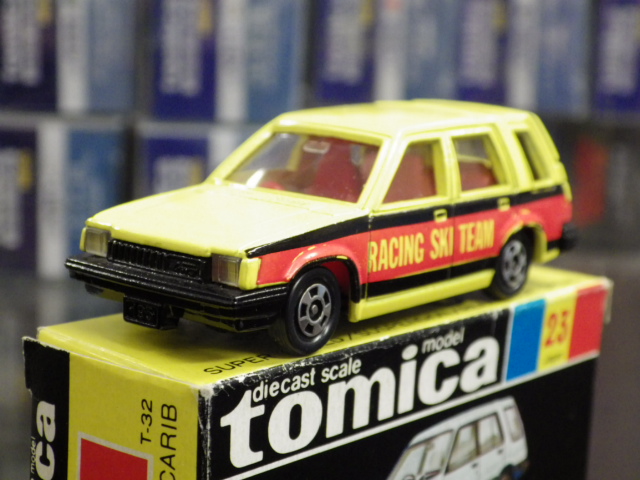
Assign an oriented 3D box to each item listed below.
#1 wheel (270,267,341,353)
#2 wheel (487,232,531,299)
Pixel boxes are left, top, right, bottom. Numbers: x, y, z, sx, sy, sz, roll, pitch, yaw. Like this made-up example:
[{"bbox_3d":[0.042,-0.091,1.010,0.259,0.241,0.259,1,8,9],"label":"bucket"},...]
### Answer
[{"bbox_3d":[-0.002,0.007,0.138,0.003,0.009,0.009,10,12,38],"label":"wheel"},{"bbox_3d":[0.024,0.003,0.169,0.003,0.009,0.009,10,12,38],"label":"wheel"}]

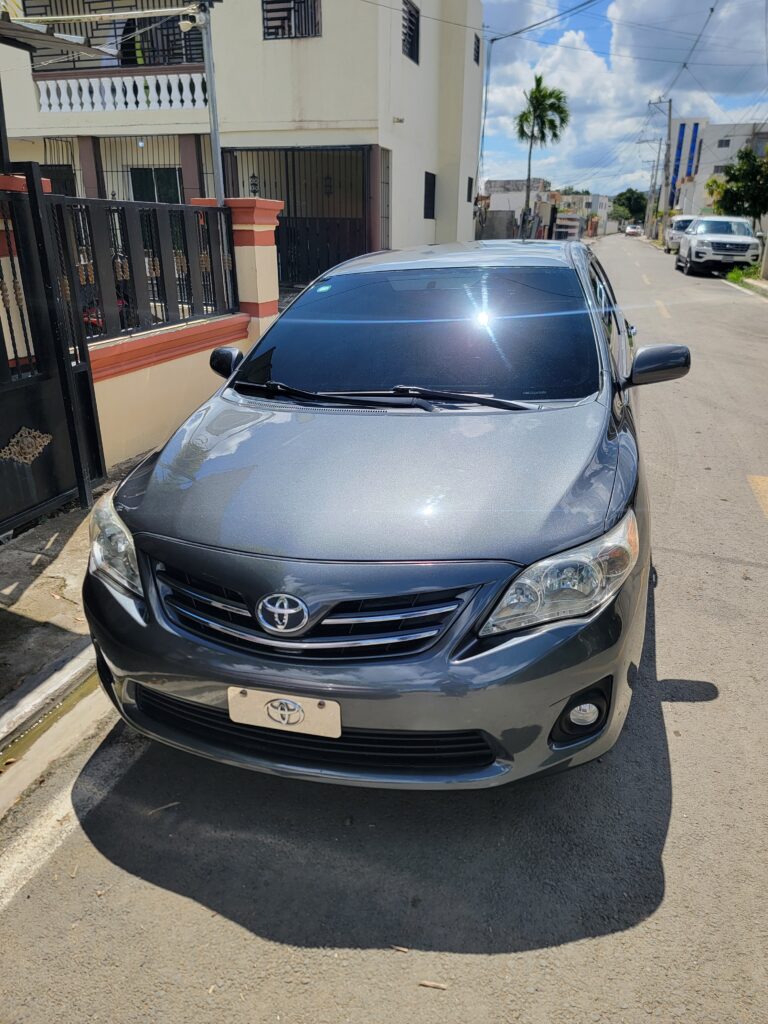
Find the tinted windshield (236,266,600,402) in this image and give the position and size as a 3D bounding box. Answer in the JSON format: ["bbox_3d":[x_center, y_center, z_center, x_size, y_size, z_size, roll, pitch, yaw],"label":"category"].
[{"bbox_3d":[0.154,-0.748,2.846,1.400,0.140,0.970,3,48,16],"label":"tinted windshield"}]

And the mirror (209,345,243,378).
[{"bbox_3d":[-0.682,-0.669,3.212,0.230,0.150,0.170,3,22,16],"label":"mirror"}]

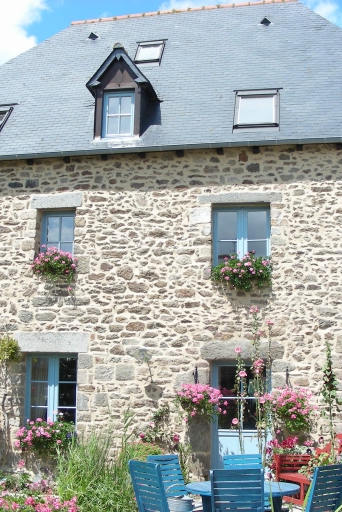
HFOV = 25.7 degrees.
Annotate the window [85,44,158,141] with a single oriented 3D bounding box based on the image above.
[{"bbox_3d":[-0.850,-2.896,13.997,1.140,1.770,1.350,-1,-9,12],"label":"window"}]

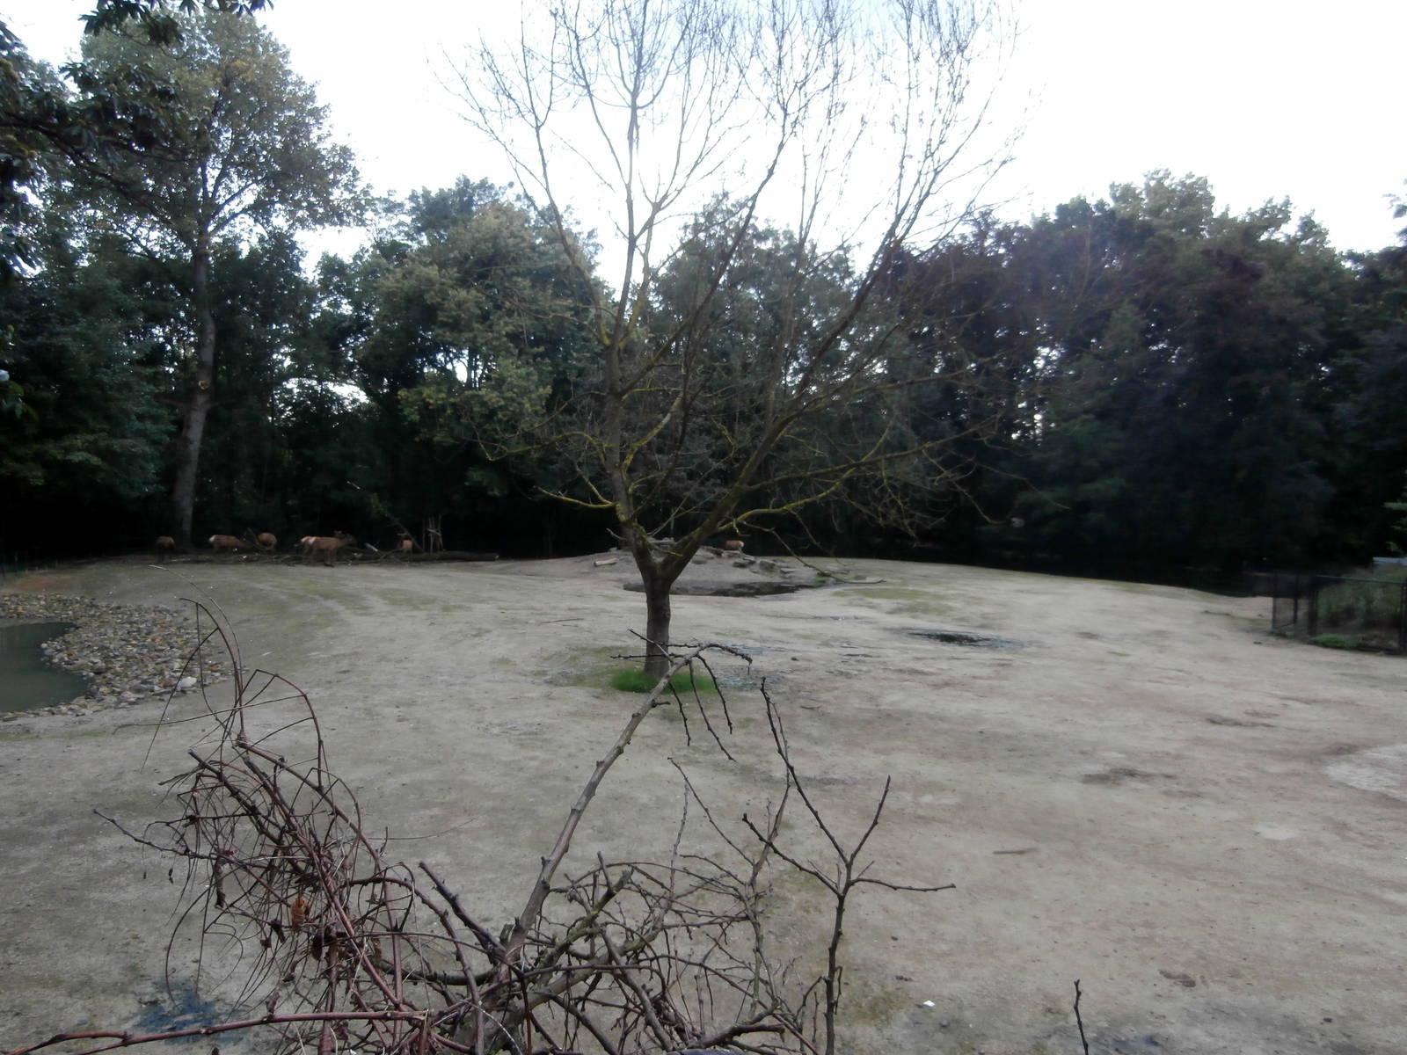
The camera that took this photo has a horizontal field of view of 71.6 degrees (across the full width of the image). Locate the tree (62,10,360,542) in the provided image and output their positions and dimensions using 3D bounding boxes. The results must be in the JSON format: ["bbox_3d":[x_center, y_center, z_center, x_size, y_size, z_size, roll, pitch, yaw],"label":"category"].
[{"bbox_3d":[-22.715,-11.611,45.000,13.400,24.500,13.000,1,1,-27],"label":"tree"}]

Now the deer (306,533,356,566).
[{"bbox_3d":[-13.771,0.832,36.000,1.820,1.220,0.480,1,1,-31],"label":"deer"}]

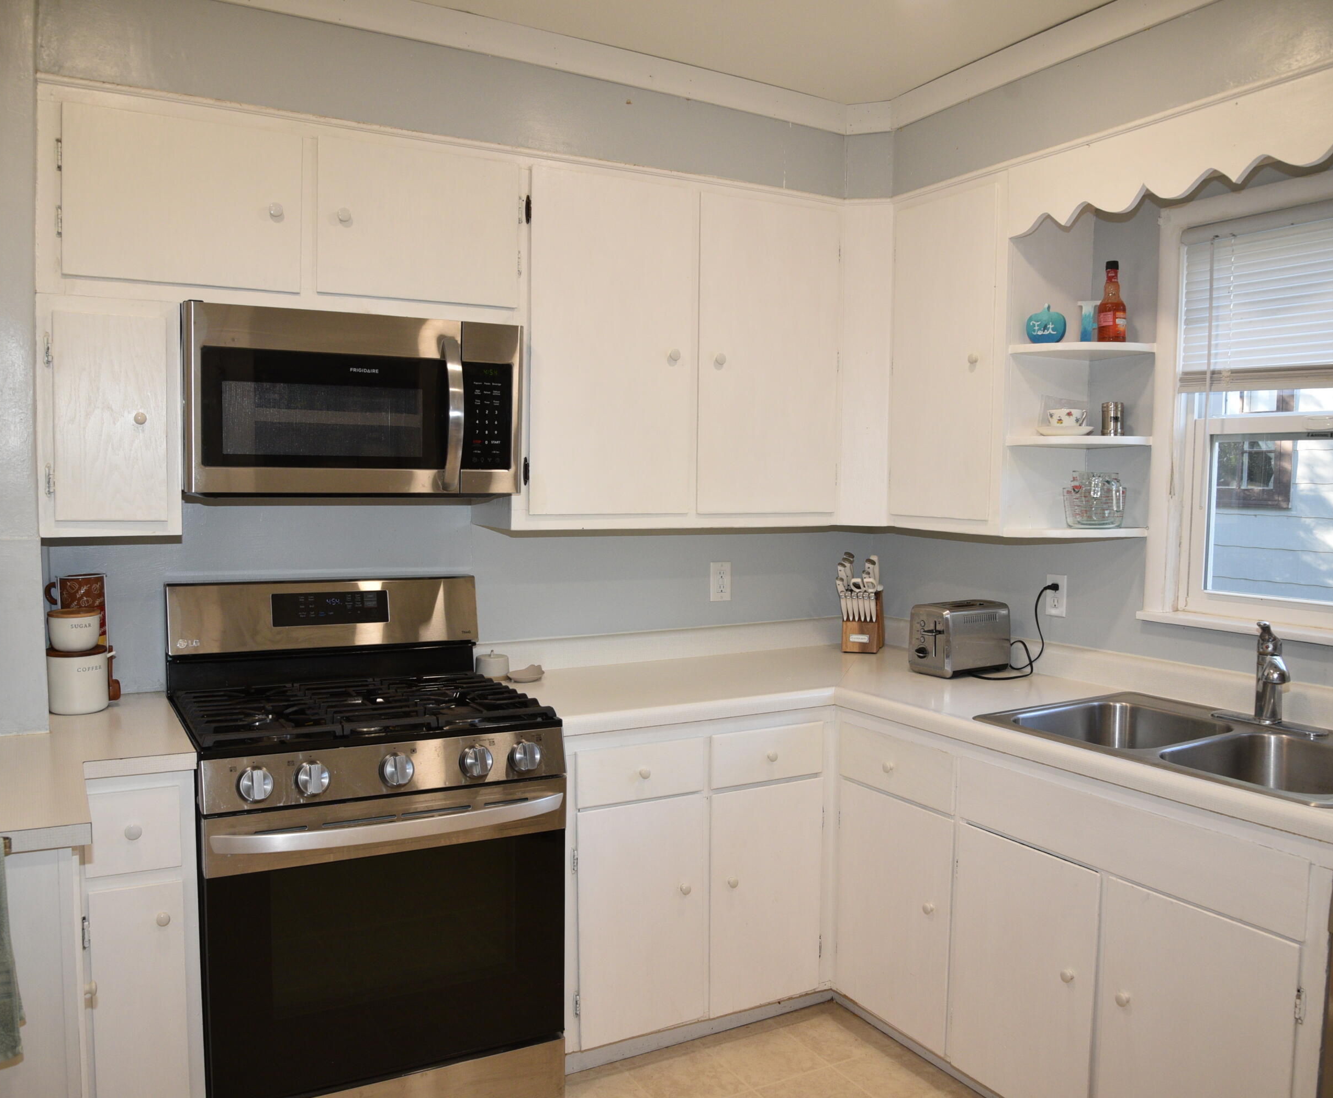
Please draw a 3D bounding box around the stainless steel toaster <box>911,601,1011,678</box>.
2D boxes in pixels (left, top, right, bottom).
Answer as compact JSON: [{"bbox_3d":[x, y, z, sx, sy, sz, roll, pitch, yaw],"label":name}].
[{"bbox_3d":[0.819,0.247,3.059,0.242,0.190,0.164,-1,4,-30],"label":"stainless steel toaster"}]

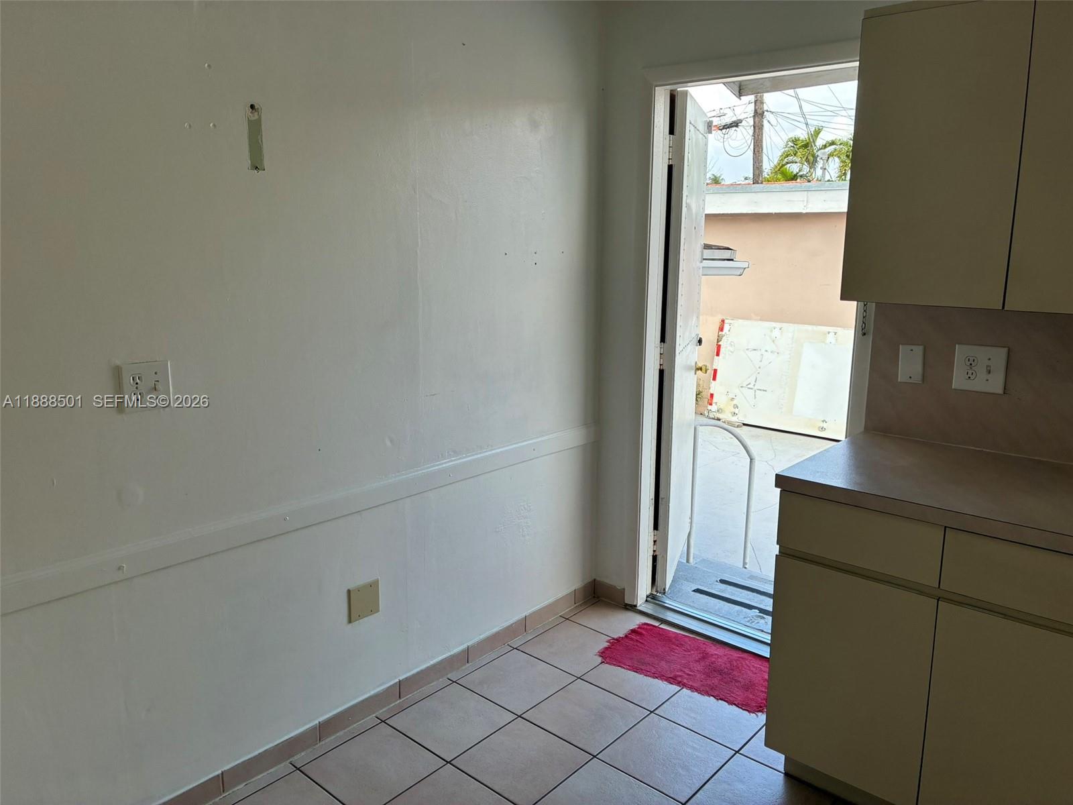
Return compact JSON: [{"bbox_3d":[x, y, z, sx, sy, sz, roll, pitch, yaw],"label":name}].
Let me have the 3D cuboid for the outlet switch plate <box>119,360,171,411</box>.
[{"bbox_3d":[-0.938,-0.036,1.944,0.015,0.117,0.117,10,16,41],"label":"outlet switch plate"}]

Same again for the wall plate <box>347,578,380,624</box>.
[{"bbox_3d":[-0.538,0.626,2.538,0.011,0.116,0.113,10,16,41],"label":"wall plate"}]

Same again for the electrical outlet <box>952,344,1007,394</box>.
[{"bbox_3d":[1.289,-0.096,2.344,0.135,0.131,0.015,10,16,41],"label":"electrical outlet"}]

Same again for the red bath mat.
[{"bbox_3d":[0.576,0.943,2.943,0.635,0.020,0.356,8,14,33],"label":"red bath mat"}]

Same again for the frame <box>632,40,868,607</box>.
[{"bbox_3d":[0.766,-0.127,2.915,0.903,2.121,0.150,10,16,41],"label":"frame"}]

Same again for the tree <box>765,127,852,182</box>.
[{"bbox_3d":[7.465,-5.168,22.219,2.600,4.625,2.600,10,16,41],"label":"tree"}]

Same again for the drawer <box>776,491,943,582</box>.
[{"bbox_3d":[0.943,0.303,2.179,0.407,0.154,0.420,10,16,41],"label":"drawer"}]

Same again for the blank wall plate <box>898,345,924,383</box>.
[{"bbox_3d":[1.148,-0.117,2.473,0.069,0.115,0.009,10,16,41],"label":"blank wall plate"}]

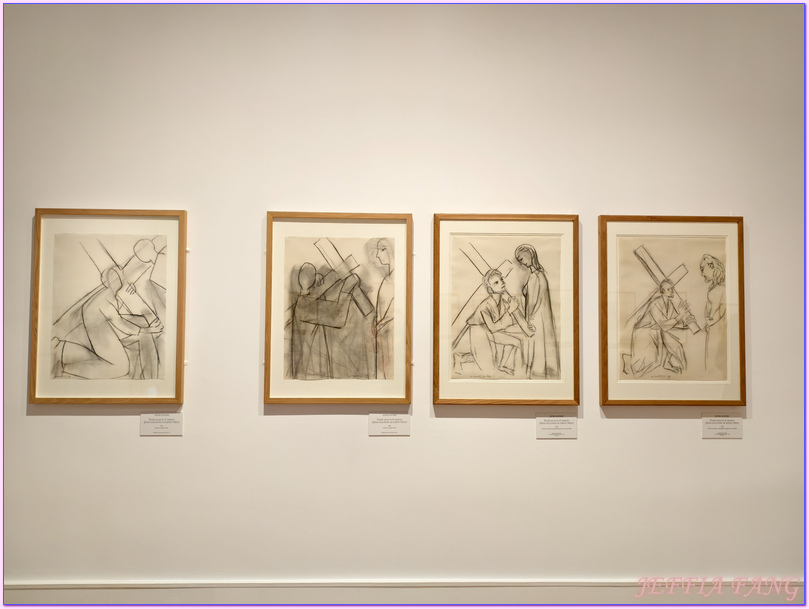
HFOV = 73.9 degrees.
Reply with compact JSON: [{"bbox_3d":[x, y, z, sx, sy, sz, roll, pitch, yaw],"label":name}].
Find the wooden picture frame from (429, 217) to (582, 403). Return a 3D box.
[{"bbox_3d":[0.464,0.024,2.428,0.625,0.820,0.022,0,-2,-2],"label":"wooden picture frame"}]

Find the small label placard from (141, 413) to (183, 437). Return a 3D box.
[{"bbox_3d":[-1.069,0.523,2.370,0.185,0.110,0.010,0,-2,-2],"label":"small label placard"}]

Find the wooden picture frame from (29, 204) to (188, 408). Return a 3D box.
[{"bbox_3d":[-1.293,0.009,2.368,0.646,0.847,0.033,0,-2,-2],"label":"wooden picture frame"}]

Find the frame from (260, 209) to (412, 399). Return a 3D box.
[{"bbox_3d":[-0.290,0.016,2.405,0.646,0.847,0.033,0,-2,-2],"label":"frame"}]

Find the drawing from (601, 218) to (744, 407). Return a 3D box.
[{"bbox_3d":[1.222,0.029,2.460,0.660,0.858,0.033,0,-2,-2],"label":"drawing"}]

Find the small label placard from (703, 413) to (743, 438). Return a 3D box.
[{"bbox_3d":[1.456,0.558,2.462,0.185,0.110,0.010,0,-2,-2],"label":"small label placard"}]

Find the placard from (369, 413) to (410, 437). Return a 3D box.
[{"bbox_3d":[-0.065,0.532,2.407,0.185,0.110,0.010,0,-2,-2],"label":"placard"}]

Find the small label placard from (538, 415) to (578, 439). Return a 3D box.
[{"bbox_3d":[0.690,0.551,2.434,0.185,0.110,0.010,0,-2,-2],"label":"small label placard"}]

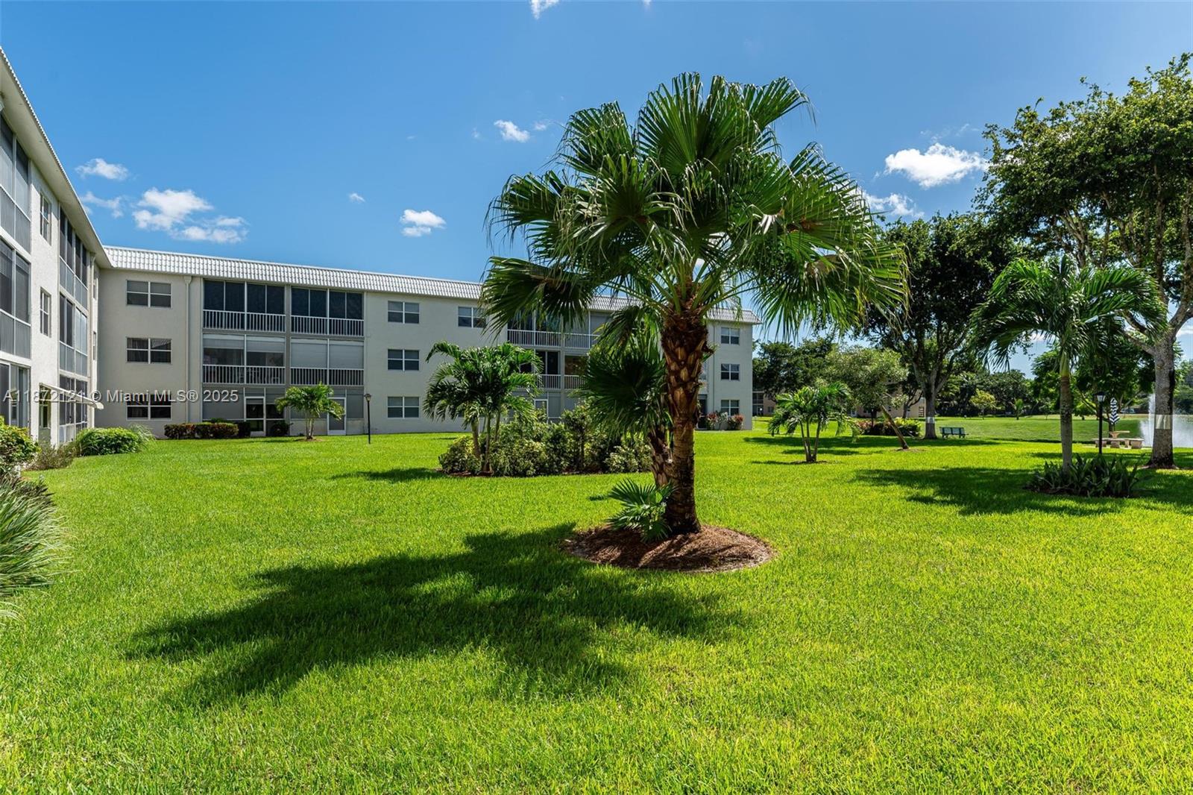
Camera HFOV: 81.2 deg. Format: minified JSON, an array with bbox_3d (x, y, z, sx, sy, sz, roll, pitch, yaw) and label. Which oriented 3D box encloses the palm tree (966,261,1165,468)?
[{"bbox_3d":[9.250,-0.500,13.650,3.400,4.400,3.300,0,-1,0],"label":"palm tree"}]

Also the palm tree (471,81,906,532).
[{"bbox_3d":[1.070,-1.030,7.700,4.500,5.000,4.300,0,-1,0],"label":"palm tree"}]

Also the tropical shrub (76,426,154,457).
[{"bbox_3d":[-16.300,1.480,23.500,2.100,0.980,2.600,0,-1,-31],"label":"tropical shrub"}]

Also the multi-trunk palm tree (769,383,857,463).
[{"bbox_3d":[6.350,0.740,20.400,2.500,2.360,2.400,0,-1,0],"label":"multi-trunk palm tree"}]

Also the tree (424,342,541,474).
[{"bbox_3d":[-2.660,0.240,16.300,2.700,3.100,2.600,0,-1,0],"label":"tree"}]

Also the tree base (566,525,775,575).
[{"bbox_3d":[0.800,1.560,7.730,2.320,0.260,2.250,0,-1,0],"label":"tree base"}]

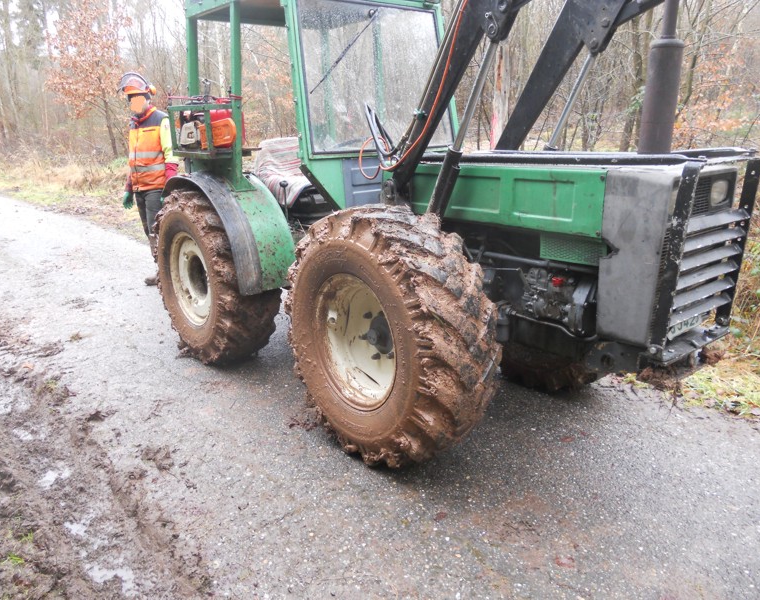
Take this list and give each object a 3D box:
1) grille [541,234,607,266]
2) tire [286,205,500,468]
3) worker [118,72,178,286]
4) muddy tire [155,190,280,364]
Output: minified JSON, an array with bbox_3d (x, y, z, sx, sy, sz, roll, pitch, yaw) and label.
[{"bbox_3d":[0.695,-0.183,2.235,0.030,0.097,0.279,-12,19,-39],"label":"grille"},{"bbox_3d":[-0.016,0.146,2.692,0.335,1.055,1.055,-12,19,-39],"label":"tire"},{"bbox_3d":[-2.083,-1.095,5.781,0.520,1.880,0.360,9,17,31],"label":"worker"},{"bbox_3d":[-1.052,-0.149,3.872,0.335,1.055,1.055,-12,19,-39],"label":"muddy tire"}]

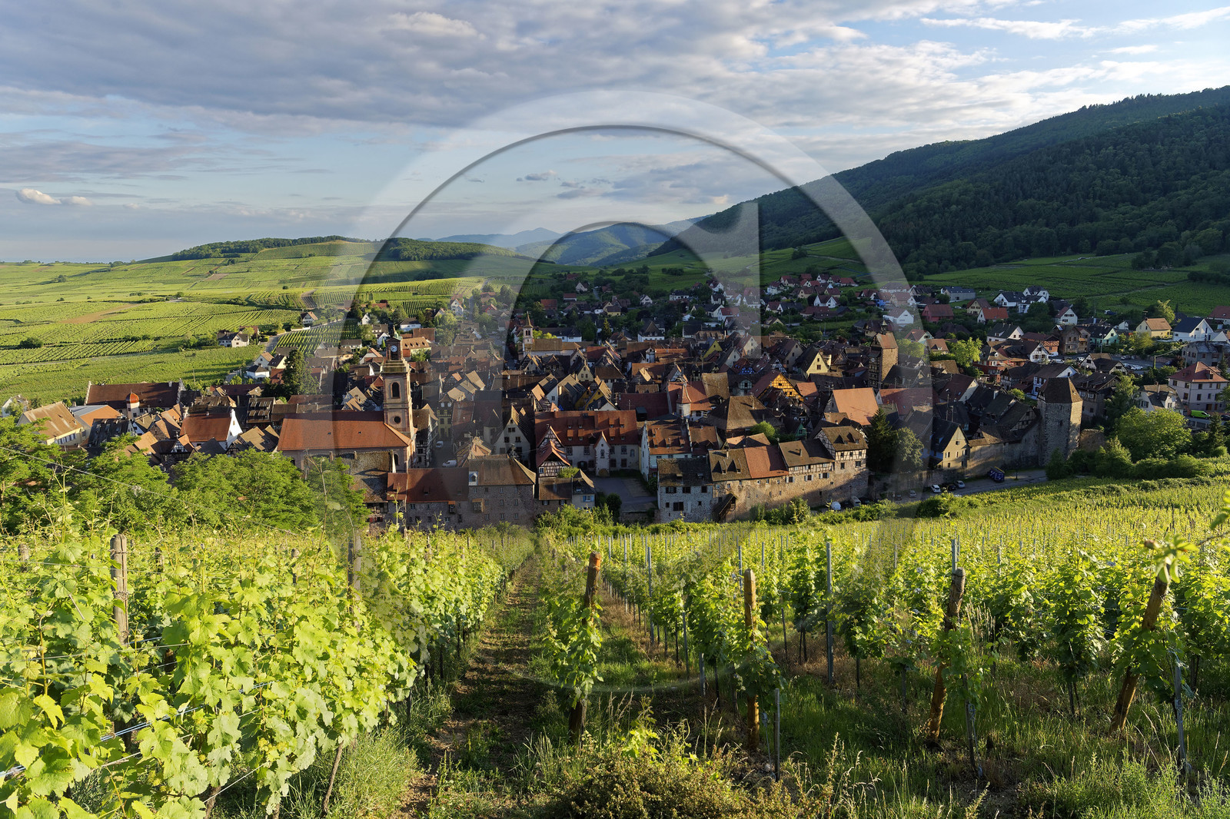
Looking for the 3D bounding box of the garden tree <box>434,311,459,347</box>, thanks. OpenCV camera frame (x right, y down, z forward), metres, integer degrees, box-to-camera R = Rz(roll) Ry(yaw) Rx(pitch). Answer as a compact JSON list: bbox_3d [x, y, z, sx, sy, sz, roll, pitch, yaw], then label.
[{"bbox_3d":[-98.476,-46.960,480.000,13.838,21.946,13.838,0,11,0],"label":"garden tree"}]

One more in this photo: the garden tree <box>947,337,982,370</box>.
[{"bbox_3d":[120.764,-18.554,283.005,11.290,12.668,11.290,4,11,23],"label":"garden tree"}]

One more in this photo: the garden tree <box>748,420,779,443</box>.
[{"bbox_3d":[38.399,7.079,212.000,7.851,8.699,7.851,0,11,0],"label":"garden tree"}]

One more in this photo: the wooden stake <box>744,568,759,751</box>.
[{"bbox_3d":[1.348,2.469,8.100,0.120,1.930,0.120,-3,12,1],"label":"wooden stake"}]

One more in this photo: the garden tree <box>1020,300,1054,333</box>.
[{"bbox_3d":[182.702,-40.135,355.005,12.952,14.510,11.656,5,12,27],"label":"garden tree"}]

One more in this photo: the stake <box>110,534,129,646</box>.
[{"bbox_3d":[-3.433,1.685,5.750,0.110,1.692,0.110,3,10,0],"label":"stake"}]

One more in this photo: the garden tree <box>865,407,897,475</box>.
[{"bbox_3d":[66.775,8.276,206.012,7.351,17.322,7.351,3,11,18],"label":"garden tree"}]

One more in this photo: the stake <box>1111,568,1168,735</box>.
[{"bbox_3d":[5.007,2.292,7.825,0.120,1.810,0.120,5,18,-1],"label":"stake"}]

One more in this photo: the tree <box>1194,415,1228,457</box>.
[{"bbox_3d":[137.989,6.345,190.000,6.393,10.914,6.393,0,11,0],"label":"tree"}]

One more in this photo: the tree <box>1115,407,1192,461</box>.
[{"bbox_3d":[131.418,6.561,200.000,16.046,14.068,16.500,0,11,0],"label":"tree"}]

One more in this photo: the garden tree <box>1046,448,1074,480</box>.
[{"bbox_3d":[103.130,12.689,190.000,5.826,7.573,5.826,0,11,0],"label":"garden tree"}]

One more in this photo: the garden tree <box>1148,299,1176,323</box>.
[{"bbox_3d":[256.817,-44.657,385.000,11.297,14.443,11.297,0,11,0],"label":"garden tree"}]

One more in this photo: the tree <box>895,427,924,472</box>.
[{"bbox_3d":[73.661,10.367,205.006,7.464,12.337,7.464,4,11,20],"label":"tree"}]

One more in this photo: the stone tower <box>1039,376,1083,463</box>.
[{"bbox_3d":[116.800,2.698,215.093,9.200,22.900,8.200,0,10,0],"label":"stone tower"}]

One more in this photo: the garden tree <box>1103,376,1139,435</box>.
[{"bbox_3d":[140.596,-0.607,228.011,8.418,17.661,8.418,7,12,31],"label":"garden tree"}]

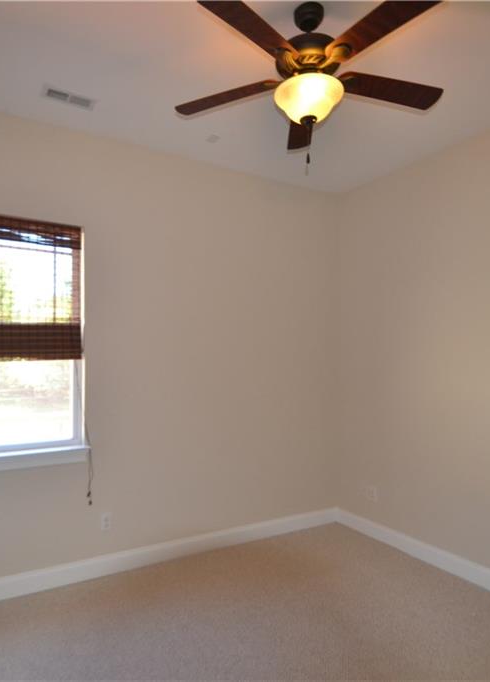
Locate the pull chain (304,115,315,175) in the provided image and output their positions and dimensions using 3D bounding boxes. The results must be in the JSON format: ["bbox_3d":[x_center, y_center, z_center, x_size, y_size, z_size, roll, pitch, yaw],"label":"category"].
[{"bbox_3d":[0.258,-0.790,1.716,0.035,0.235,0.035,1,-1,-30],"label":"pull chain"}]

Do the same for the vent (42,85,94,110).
[{"bbox_3d":[-0.970,-1.335,2.352,0.280,0.025,0.135,1,-1,-30],"label":"vent"}]

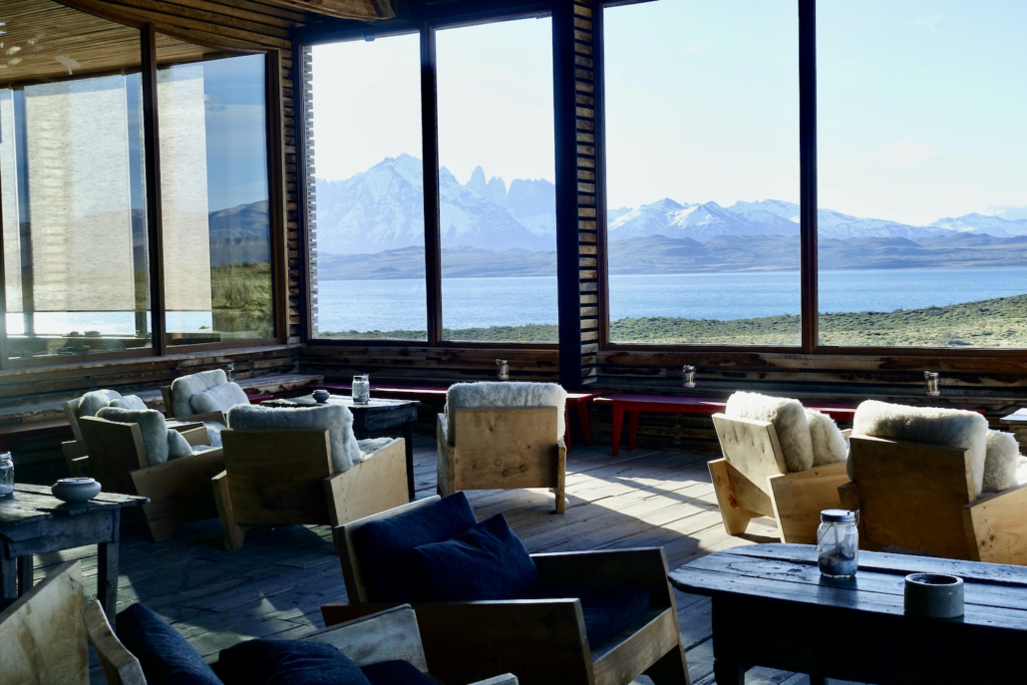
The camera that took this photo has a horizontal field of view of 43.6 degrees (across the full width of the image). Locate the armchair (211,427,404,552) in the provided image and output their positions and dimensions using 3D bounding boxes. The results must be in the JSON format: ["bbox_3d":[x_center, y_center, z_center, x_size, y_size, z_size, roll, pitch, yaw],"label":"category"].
[{"bbox_3d":[-1.104,0.768,7.197,0.730,0.680,0.960,0,4,20],"label":"armchair"}]

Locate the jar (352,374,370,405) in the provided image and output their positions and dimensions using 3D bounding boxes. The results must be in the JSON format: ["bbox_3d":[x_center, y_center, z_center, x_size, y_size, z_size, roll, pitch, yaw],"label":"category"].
[{"bbox_3d":[-0.977,0.301,8.210,0.112,0.180,0.112,-2,3,-10],"label":"jar"}]

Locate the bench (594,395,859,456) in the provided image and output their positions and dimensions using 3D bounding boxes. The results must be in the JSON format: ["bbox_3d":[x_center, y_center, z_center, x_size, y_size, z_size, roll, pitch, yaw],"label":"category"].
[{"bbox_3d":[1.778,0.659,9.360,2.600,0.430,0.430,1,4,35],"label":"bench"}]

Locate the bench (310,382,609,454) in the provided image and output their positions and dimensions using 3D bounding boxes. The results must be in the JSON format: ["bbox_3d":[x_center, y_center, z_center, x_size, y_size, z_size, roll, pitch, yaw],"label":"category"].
[{"bbox_3d":[-0.585,0.637,11.437,3.000,0.430,0.450,1,4,33],"label":"bench"}]

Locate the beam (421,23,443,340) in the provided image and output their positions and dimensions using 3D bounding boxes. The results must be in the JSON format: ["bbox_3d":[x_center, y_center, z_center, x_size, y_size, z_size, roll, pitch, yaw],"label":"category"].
[{"bbox_3d":[-0.735,-1.398,11.470,0.105,2.850,0.095,1,4,34],"label":"beam"}]

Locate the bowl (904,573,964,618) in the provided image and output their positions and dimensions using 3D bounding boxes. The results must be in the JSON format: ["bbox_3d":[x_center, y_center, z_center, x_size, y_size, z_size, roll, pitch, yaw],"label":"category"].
[{"bbox_3d":[1.044,0.628,3.186,0.150,0.084,0.150,-1,3,0],"label":"bowl"}]

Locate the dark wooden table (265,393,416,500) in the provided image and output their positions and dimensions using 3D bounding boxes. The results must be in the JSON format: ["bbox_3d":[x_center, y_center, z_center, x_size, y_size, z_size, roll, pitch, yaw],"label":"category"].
[{"bbox_3d":[-1.101,0.687,8.367,1.080,0.600,0.575,1,4,35],"label":"dark wooden table"}]

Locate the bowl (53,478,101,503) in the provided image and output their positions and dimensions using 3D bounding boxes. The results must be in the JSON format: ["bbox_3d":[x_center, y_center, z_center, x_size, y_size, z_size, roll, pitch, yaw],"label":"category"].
[{"bbox_3d":[-1.747,0.591,5.131,0.197,0.080,0.197,-1,3,0],"label":"bowl"}]

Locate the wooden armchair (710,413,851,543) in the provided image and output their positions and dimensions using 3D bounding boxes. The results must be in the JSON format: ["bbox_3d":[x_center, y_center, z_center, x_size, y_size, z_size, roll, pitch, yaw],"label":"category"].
[{"bbox_3d":[1.554,0.694,6.601,0.870,0.680,0.690,-2,3,-17],"label":"wooden armchair"}]

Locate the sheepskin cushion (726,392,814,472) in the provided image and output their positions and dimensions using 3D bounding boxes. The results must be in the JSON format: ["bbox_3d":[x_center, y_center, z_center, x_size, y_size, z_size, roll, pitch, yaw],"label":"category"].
[{"bbox_3d":[1.362,0.499,6.800,0.190,0.420,0.580,-18,8,-15],"label":"sheepskin cushion"}]

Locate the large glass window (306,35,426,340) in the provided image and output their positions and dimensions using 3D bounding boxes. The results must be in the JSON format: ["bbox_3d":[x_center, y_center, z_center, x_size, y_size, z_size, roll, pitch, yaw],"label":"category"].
[{"bbox_3d":[-1.452,-1.476,12.425,1.420,2.920,0.080,1,4,32],"label":"large glass window"}]

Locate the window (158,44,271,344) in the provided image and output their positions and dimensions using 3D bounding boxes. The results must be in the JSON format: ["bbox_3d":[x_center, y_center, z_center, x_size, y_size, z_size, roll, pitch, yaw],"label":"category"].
[{"bbox_3d":[-2.868,-1.434,12.398,0.080,2.880,1.330,1,4,36],"label":"window"}]

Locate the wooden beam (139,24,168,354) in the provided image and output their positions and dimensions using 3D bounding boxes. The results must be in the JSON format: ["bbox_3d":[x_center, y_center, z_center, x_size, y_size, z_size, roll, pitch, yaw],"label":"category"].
[{"bbox_3d":[-3.199,-1.339,11.433,0.080,2.943,0.100,-4,4,-36],"label":"wooden beam"}]

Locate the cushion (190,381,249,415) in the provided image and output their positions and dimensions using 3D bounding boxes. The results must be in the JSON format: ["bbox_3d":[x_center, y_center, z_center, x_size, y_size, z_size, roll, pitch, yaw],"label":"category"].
[{"bbox_3d":[-2.145,0.430,9.378,0.145,0.310,0.410,-30,-15,35],"label":"cushion"}]

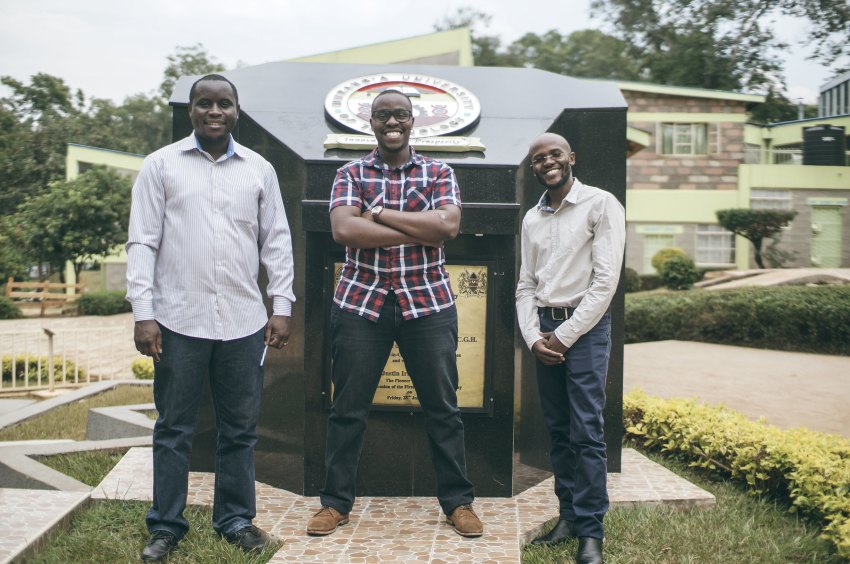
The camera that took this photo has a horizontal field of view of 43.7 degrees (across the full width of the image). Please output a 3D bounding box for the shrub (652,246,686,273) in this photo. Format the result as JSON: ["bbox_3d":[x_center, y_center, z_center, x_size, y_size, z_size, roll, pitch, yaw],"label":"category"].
[{"bbox_3d":[5.670,-0.369,24.511,0.924,0.901,0.900,0,3,0],"label":"shrub"}]

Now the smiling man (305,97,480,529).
[{"bbox_3d":[-0.120,0.109,4.115,0.683,1.707,0.400,0,3,-2],"label":"smiling man"}]

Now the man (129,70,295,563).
[{"bbox_3d":[-0.826,0.119,4.079,0.646,1.821,0.420,0,3,-9],"label":"man"}]

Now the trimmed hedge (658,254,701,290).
[{"bbox_3d":[5.397,-0.201,22.517,0.891,0.765,0.850,0,3,0],"label":"trimmed hedge"}]

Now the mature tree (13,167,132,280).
[{"bbox_3d":[-8.919,-1.253,26.974,3.157,3.353,3.100,0,3,0],"label":"mature tree"}]

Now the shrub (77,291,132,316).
[{"bbox_3d":[-6.321,0.437,21.552,1.419,0.529,0.900,0,3,0],"label":"shrub"}]

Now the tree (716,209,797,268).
[{"bbox_3d":[8.441,-1.003,26.981,2.036,1.728,2.000,0,3,0],"label":"tree"}]

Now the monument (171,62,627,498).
[{"bbox_3d":[-0.130,-0.084,5.017,2.148,2.000,0.970,0,3,-1],"label":"monument"}]

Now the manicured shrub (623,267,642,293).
[{"bbox_3d":[4.316,-0.053,22.500,0.640,0.560,0.640,1,3,0],"label":"manicured shrub"}]

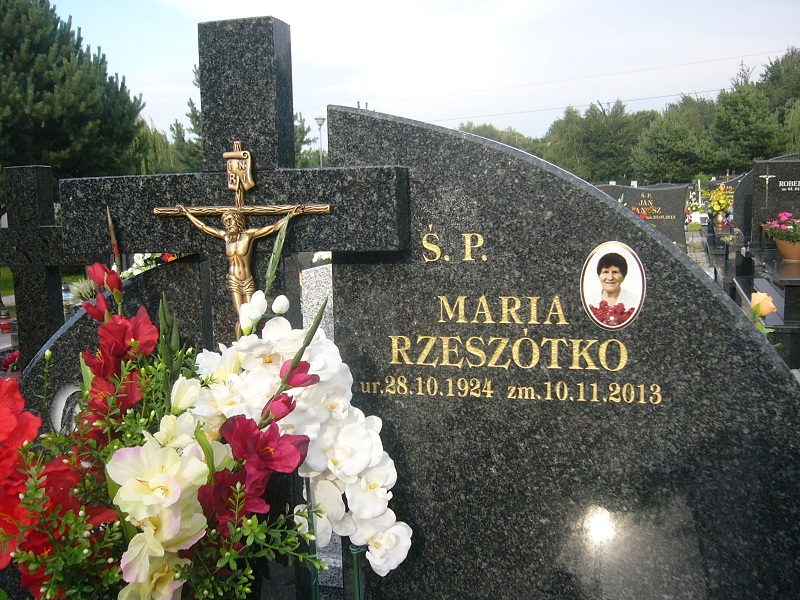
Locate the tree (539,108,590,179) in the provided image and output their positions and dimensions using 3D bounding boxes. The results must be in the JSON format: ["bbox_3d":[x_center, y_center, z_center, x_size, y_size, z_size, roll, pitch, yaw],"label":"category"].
[{"bbox_3d":[10.195,-8.455,50.140,3.600,6.996,3.600,1,7,19],"label":"tree"}]

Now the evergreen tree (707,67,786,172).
[{"bbox_3d":[18.870,-8.573,44.118,4.800,8.228,4.800,1,7,19],"label":"evergreen tree"}]

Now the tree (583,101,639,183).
[{"bbox_3d":[12.517,-8.304,48.133,3.700,7.052,3.700,1,7,19],"label":"tree"}]

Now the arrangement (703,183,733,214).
[{"bbox_3d":[4.068,-1.292,10.300,0.420,0.405,0.360,1,7,19],"label":"arrangement"}]

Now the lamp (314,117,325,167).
[{"bbox_3d":[-3.437,-5.431,35.129,0.470,5.014,0.470,1,7,19],"label":"lamp"}]

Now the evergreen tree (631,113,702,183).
[{"bbox_3d":[14.574,-7.276,44.123,4.200,5.836,4.200,1,7,19],"label":"evergreen tree"}]

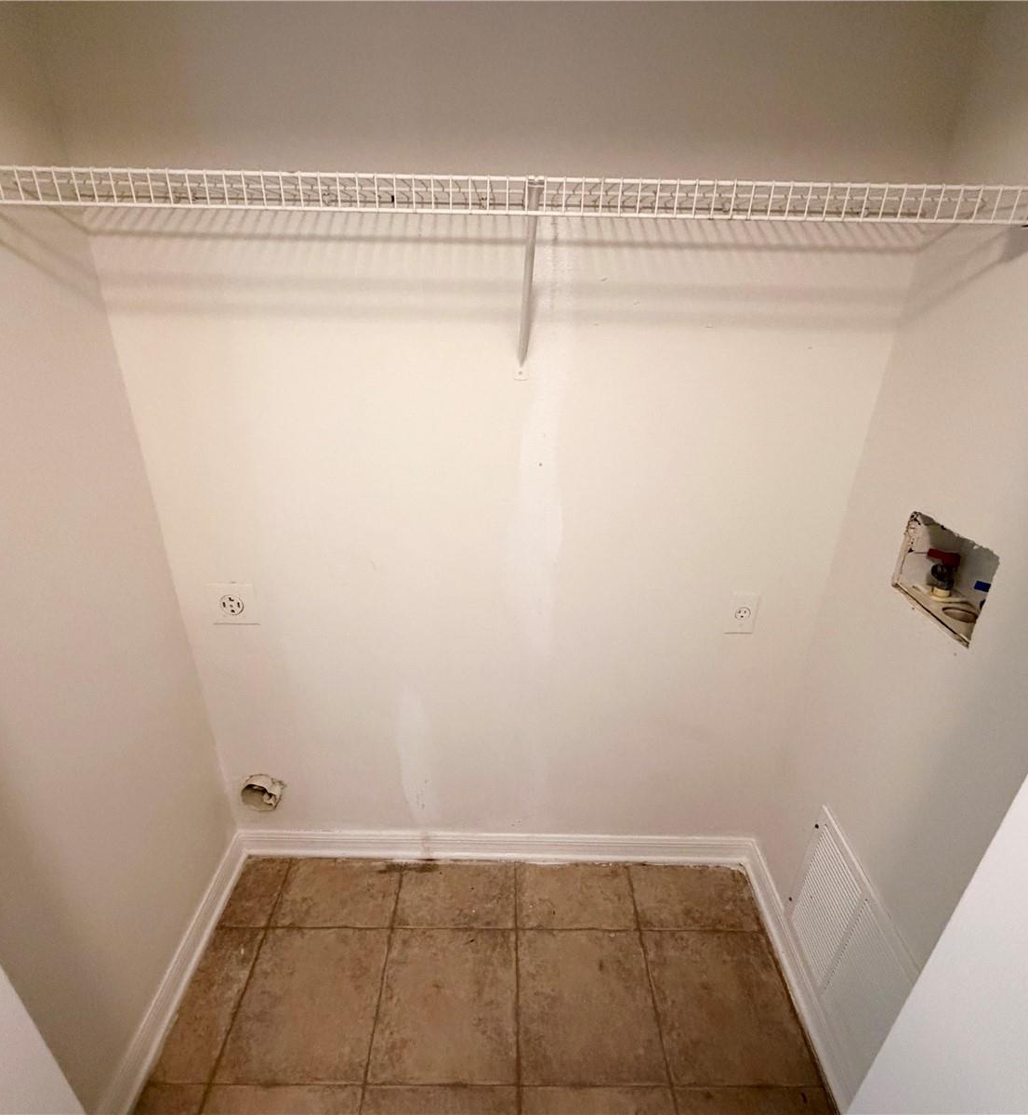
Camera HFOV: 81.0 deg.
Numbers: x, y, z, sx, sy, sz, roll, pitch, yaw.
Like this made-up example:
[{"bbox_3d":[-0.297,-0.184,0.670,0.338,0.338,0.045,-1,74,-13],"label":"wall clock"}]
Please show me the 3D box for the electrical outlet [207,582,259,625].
[{"bbox_3d":[-0.684,0.117,1.465,0.116,0.114,0.012,1,25,-1],"label":"electrical outlet"}]

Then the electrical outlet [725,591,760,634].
[{"bbox_3d":[0.565,0.142,1.483,0.070,0.114,0.012,1,25,-1],"label":"electrical outlet"}]

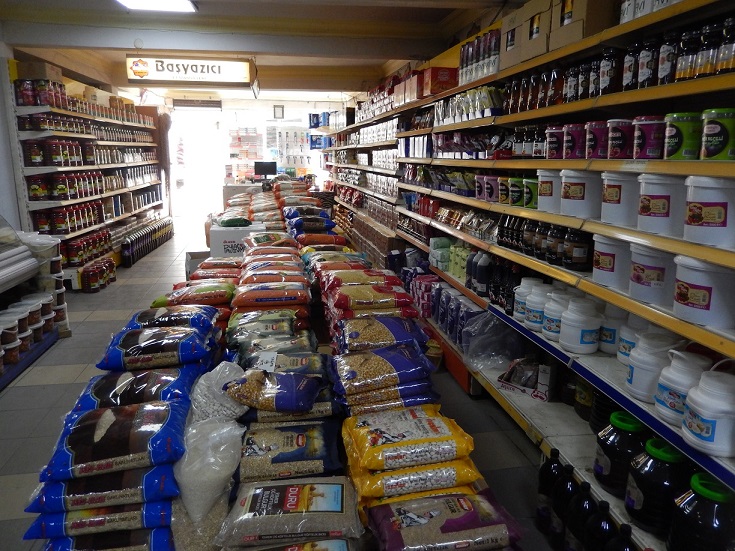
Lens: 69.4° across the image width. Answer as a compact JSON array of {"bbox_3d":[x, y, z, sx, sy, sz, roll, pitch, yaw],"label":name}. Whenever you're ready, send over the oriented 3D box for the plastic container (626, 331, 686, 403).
[{"bbox_3d":[1.034,0.326,1.907,0.172,0.205,0.172,3,13,10],"label":"plastic container"}]

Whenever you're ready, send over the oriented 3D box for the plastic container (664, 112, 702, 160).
[{"bbox_3d":[1.161,-0.503,1.932,0.116,0.166,0.116,-3,13,-14],"label":"plastic container"}]

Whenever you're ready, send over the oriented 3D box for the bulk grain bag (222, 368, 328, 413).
[{"bbox_3d":[-0.413,0.511,2.379,0.420,0.100,0.270,-2,13,-9],"label":"bulk grain bag"}]

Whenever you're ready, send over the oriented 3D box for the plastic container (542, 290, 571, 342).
[{"bbox_3d":[0.919,0.190,2.502,0.172,0.205,0.172,-9,16,-38],"label":"plastic container"}]

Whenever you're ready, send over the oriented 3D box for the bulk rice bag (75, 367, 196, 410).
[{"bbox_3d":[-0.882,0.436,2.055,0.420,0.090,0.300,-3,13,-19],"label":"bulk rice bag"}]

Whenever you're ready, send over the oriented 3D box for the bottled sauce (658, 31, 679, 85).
[{"bbox_3d":[0.985,-0.704,1.731,0.054,0.162,0.054,-9,16,-36],"label":"bottled sauce"}]

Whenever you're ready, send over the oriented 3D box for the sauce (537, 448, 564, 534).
[{"bbox_3d":[0.795,0.922,2.289,0.115,0.366,0.115,-8,15,-31],"label":"sauce"}]

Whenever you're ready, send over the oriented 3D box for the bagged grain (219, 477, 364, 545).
[{"bbox_3d":[-0.248,0.735,1.673,0.420,0.085,0.270,-2,13,-9],"label":"bagged grain"}]

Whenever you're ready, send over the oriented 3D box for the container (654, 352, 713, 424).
[{"bbox_3d":[1.075,0.372,1.781,0.174,0.205,0.174,-9,16,-36],"label":"container"}]

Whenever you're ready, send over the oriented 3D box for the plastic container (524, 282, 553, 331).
[{"bbox_3d":[0.889,0.159,2.713,0.158,0.215,0.158,-10,16,-38],"label":"plastic container"}]

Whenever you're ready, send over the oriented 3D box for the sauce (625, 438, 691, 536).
[{"bbox_3d":[0.961,0.688,1.746,0.178,0.270,0.178,-1,13,-10],"label":"sauce"}]

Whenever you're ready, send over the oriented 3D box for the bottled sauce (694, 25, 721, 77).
[{"bbox_3d":[1.015,-0.660,1.571,0.068,0.146,0.068,-9,16,-36],"label":"bottled sauce"}]

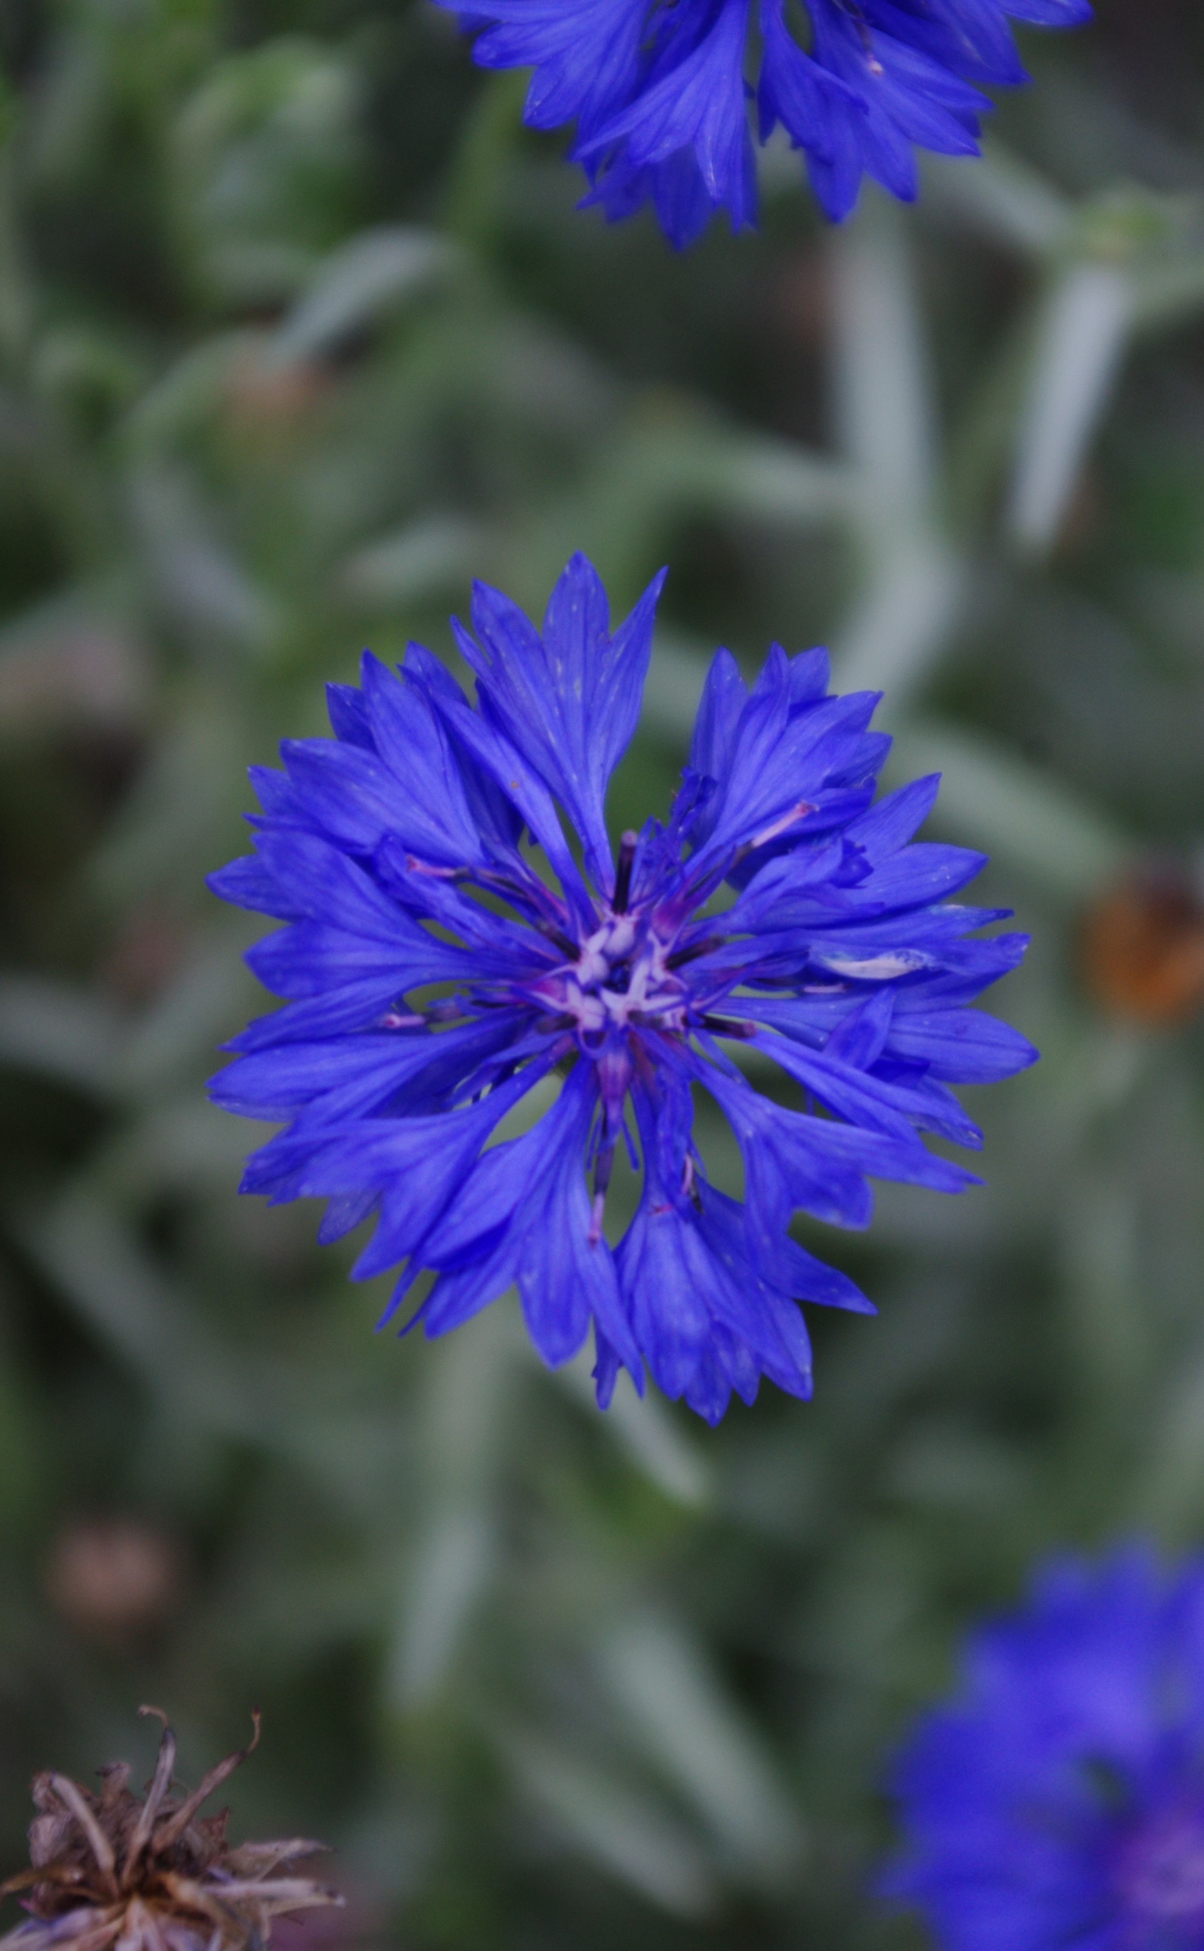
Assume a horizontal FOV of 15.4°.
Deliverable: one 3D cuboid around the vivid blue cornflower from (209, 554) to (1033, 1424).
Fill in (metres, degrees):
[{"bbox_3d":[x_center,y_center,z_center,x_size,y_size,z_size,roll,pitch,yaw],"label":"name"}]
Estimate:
[{"bbox_3d":[0.001,0.001,0.242,0.044,0.024,0.046,0,78,0],"label":"vivid blue cornflower"}]

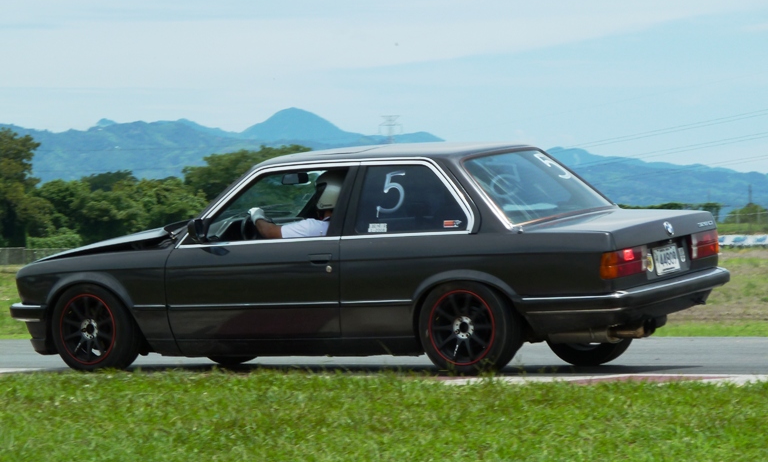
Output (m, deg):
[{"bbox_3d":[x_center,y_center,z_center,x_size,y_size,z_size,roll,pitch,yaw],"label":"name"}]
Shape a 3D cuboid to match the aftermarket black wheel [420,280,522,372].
[{"bbox_3d":[0.483,0.538,18.250,0.575,0.575,0.205,-1,0,31],"label":"aftermarket black wheel"}]

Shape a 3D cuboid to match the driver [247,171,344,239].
[{"bbox_3d":[-0.607,0.120,19.290,1.100,0.950,0.530,-1,0,31],"label":"driver"}]

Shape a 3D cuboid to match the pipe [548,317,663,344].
[{"bbox_3d":[1.219,0.555,18.180,0.670,0.150,0.160,-1,0,31],"label":"pipe"}]

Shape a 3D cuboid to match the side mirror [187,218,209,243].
[{"bbox_3d":[-1.088,0.000,19.020,0.090,0.135,0.170,-1,0,31],"label":"side mirror"}]

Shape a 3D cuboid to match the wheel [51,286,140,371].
[{"bbox_3d":[-1.719,0.588,19.560,0.575,0.575,0.205,-1,0,31],"label":"wheel"}]

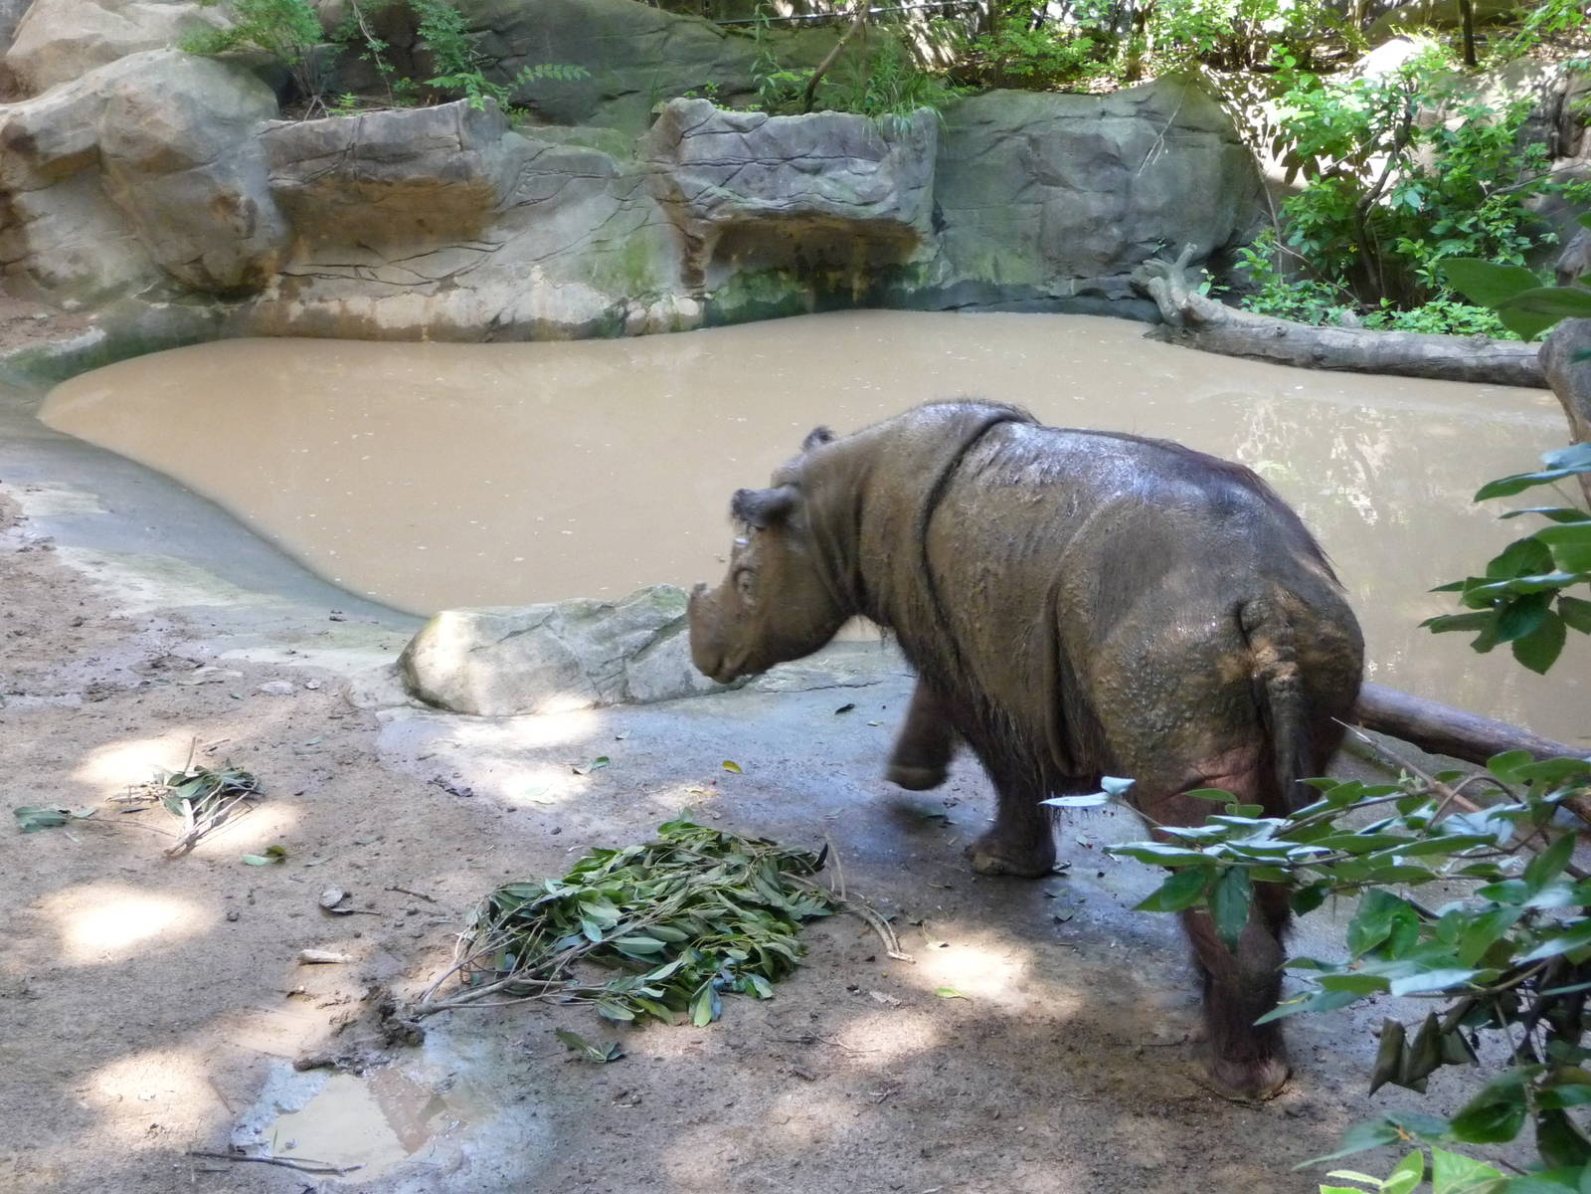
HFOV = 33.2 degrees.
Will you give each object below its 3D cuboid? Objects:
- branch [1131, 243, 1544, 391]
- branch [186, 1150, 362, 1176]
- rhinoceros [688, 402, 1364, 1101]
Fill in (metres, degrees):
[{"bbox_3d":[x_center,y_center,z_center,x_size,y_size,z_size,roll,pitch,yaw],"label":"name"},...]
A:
[{"bbox_3d":[3.319,-1.712,15.966,2.665,0.580,0.420,13,20,39],"label":"branch"},{"bbox_3d":[-1.102,1.184,5.602,0.397,0.020,0.069,2,15,6],"label":"branch"},{"bbox_3d":[0.570,0.175,6.866,0.855,1.310,2.256,-10,18,-33],"label":"rhinoceros"}]

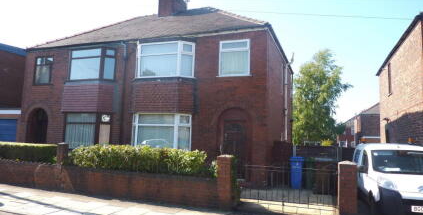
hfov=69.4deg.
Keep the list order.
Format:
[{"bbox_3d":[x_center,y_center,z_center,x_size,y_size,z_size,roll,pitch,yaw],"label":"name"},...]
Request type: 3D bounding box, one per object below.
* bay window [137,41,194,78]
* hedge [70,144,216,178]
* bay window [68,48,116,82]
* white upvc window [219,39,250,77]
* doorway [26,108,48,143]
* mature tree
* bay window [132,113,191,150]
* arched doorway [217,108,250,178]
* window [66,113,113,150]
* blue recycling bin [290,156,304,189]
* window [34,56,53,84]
[{"bbox_3d":[-1.923,-1.794,11.769,2.542,1.343,0.541,0,-6,21],"label":"bay window"},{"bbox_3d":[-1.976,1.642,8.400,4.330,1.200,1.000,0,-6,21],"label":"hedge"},{"bbox_3d":[-5.333,-1.823,13.096,2.583,1.414,0.541,0,-6,21],"label":"bay window"},{"bbox_3d":[0.803,-1.777,10.958,1.158,1.332,0.140,0,-6,21],"label":"white upvc window"},{"bbox_3d":[-7.994,1.282,14.148,1.240,2.497,0.250,0,-6,21],"label":"doorway"},{"bbox_3d":[8.160,-0.256,23.074,4.800,8.800,4.600,0,-6,21],"label":"mature tree"},{"bbox_3d":[-2.018,0.984,11.490,2.542,1.497,0.541,0,-6,21],"label":"bay window"},{"bbox_3d":[0.823,1.280,10.775,1.199,2.506,0.400,0,-6,21],"label":"arched doorway"},{"bbox_3d":[-5.430,1.000,12.812,2.583,1.497,0.541,0,-6,21],"label":"window"},{"bbox_3d":[2.897,2.166,10.306,0.490,1.070,0.550,0,-6,21],"label":"blue recycling bin"},{"bbox_3d":[-7.883,-1.775,14.345,1.086,1.373,0.150,0,-6,21],"label":"window"}]

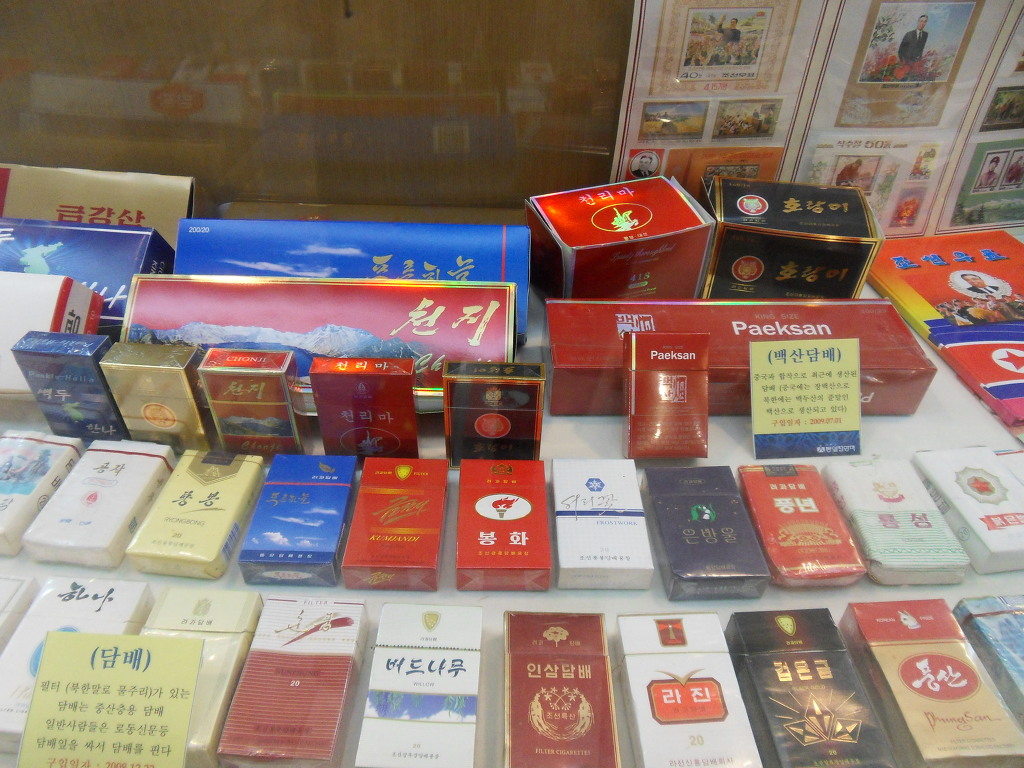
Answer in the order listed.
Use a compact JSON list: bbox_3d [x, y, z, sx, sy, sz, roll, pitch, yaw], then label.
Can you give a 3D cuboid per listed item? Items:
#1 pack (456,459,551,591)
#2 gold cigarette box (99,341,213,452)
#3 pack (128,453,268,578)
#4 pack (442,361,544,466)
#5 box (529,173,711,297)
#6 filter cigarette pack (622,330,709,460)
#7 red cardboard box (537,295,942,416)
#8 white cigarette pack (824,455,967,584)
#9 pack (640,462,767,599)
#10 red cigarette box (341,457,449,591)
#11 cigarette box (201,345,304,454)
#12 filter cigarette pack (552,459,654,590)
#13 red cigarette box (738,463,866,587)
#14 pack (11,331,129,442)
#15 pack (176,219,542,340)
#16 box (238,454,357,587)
[{"bbox_3d":[-0.005,0.089,0.457,0.056,0.023,0.086,0,41,-1],"label":"pack"},{"bbox_3d":[-0.232,0.015,0.479,0.054,0.085,0.021,4,39,2],"label":"gold cigarette box"},{"bbox_3d":[-0.199,0.083,0.459,0.055,0.022,0.083,4,41,3],"label":"pack"},{"bbox_3d":[-0.012,0.024,0.478,0.064,0.085,0.016,2,41,0],"label":"pack"},{"bbox_3d":[0.093,-0.117,0.643,0.132,0.087,0.089,-13,43,-17],"label":"box"},{"bbox_3d":[0.109,0.008,0.502,0.055,0.087,0.022,0,4,-3],"label":"filter cigarette pack"},{"bbox_3d":[0.172,-0.022,0.569,0.285,0.048,0.087,0,41,-2],"label":"red cardboard box"},{"bbox_3d":[0.242,0.088,0.461,0.059,0.022,0.081,0,41,-2],"label":"white cigarette pack"},{"bbox_3d":[0.121,0.093,0.455,0.057,0.023,0.086,-1,41,-3],"label":"pack"},{"bbox_3d":[-0.071,0.087,0.451,0.055,0.022,0.086,1,41,0],"label":"red cigarette box"},{"bbox_3d":[-0.172,0.018,0.485,0.054,0.087,0.022,2,41,1],"label":"cigarette box"},{"bbox_3d":[0.056,0.089,0.459,0.056,0.022,0.087,0,41,-1],"label":"filter cigarette pack"},{"bbox_3d":[0.182,0.090,0.459,0.056,0.019,0.083,1,41,-1],"label":"red cigarette box"},{"bbox_3d":[-0.293,0.007,0.486,0.053,0.085,0.021,4,39,3],"label":"pack"},{"bbox_3d":[-0.129,-0.083,0.591,0.281,0.045,0.089,1,84,-1],"label":"pack"},{"bbox_3d":[-0.131,0.084,0.451,0.055,0.022,0.085,1,41,-1],"label":"box"}]

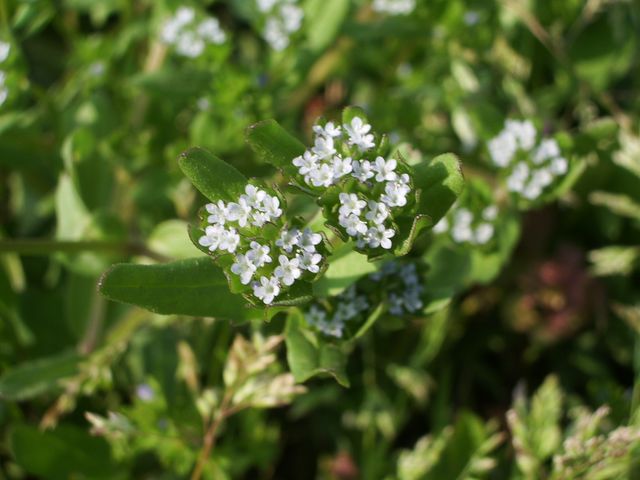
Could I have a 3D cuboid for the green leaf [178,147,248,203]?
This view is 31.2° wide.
[{"bbox_3d":[-0.012,-0.007,0.136,0.011,0.003,0.005,33,55,27],"label":"green leaf"}]

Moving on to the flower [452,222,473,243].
[{"bbox_3d":[0.022,-0.001,0.177,0.003,0.002,0.003,0,47,0],"label":"flower"}]

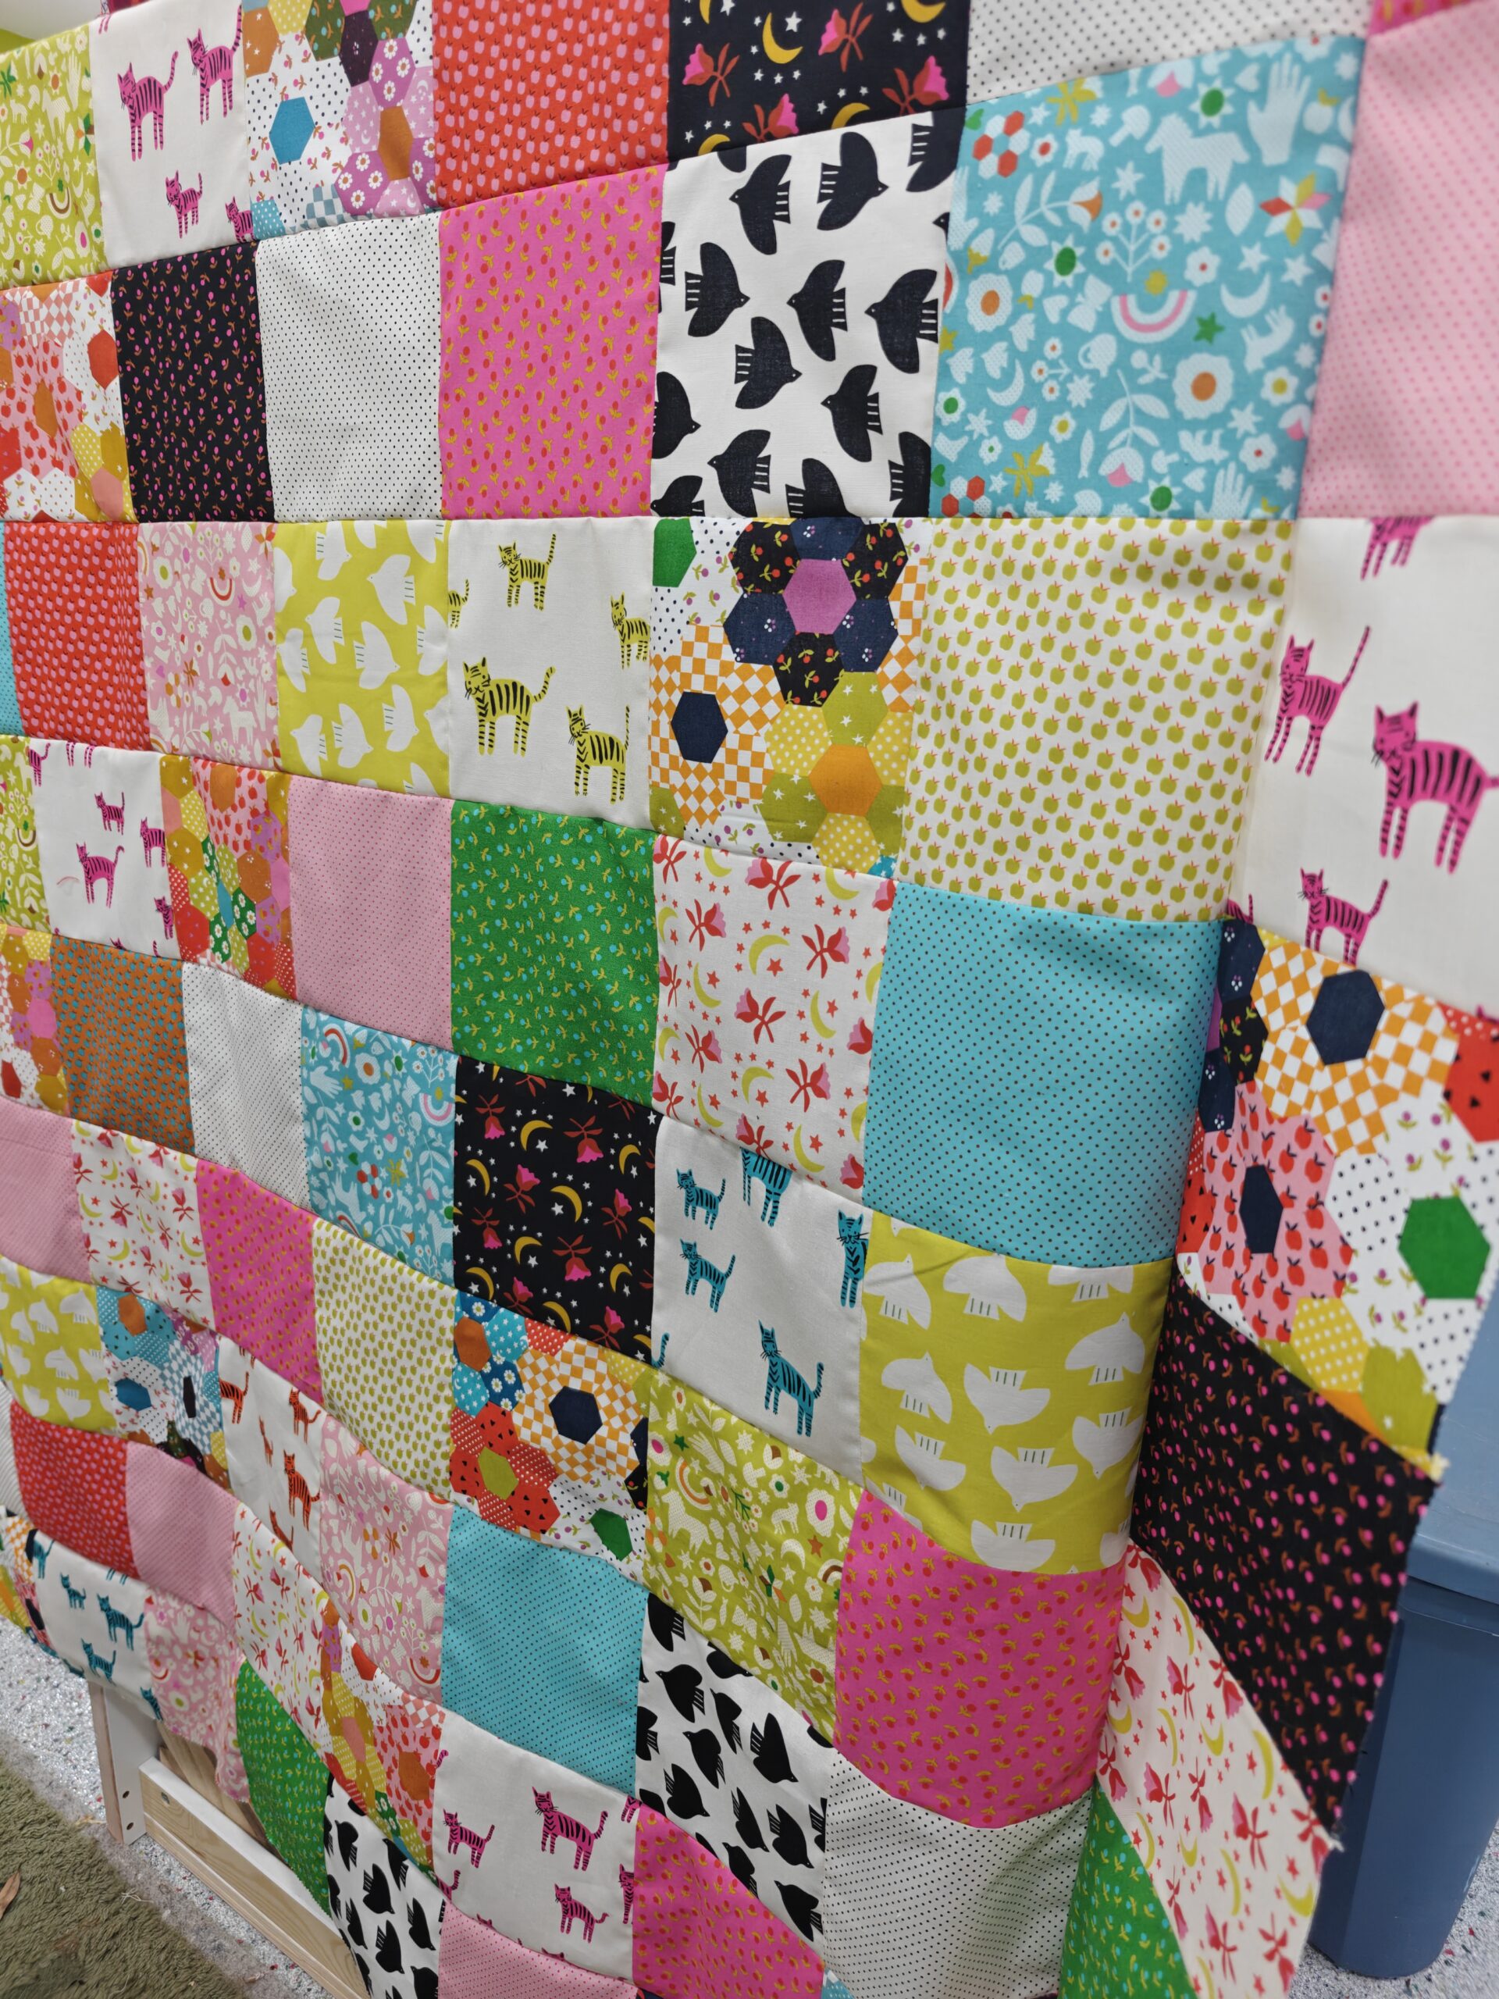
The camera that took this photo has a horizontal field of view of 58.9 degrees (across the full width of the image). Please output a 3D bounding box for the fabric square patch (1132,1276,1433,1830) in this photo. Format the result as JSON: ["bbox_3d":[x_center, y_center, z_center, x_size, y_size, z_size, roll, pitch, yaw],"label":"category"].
[{"bbox_3d":[0.143,0.147,0.378,0.014,0.122,0.115,-1,20,-11],"label":"fabric square patch"}]

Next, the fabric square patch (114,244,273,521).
[{"bbox_3d":[-0.263,-0.286,0.626,0.114,0.115,0.010,12,20,33],"label":"fabric square patch"}]

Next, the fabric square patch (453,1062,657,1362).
[{"bbox_3d":[-0.089,0.091,0.587,0.115,0.116,0.011,10,16,32],"label":"fabric square patch"}]

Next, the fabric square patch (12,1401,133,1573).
[{"bbox_3d":[-0.473,0.342,0.930,0.115,0.119,0.014,15,22,22],"label":"fabric square patch"}]

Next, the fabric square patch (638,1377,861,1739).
[{"bbox_3d":[-0.004,0.234,0.572,0.115,0.117,0.010,15,19,38],"label":"fabric square patch"}]

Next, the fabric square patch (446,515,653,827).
[{"bbox_3d":[-0.082,-0.131,0.531,0.114,0.116,0.010,12,18,35],"label":"fabric square patch"}]

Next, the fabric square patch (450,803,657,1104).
[{"bbox_3d":[-0.084,-0.019,0.556,0.115,0.117,0.010,11,18,33],"label":"fabric square patch"}]

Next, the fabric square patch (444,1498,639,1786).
[{"bbox_3d":[-0.100,0.312,0.637,0.115,0.115,0.014,11,15,27],"label":"fabric square patch"}]

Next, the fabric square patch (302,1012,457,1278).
[{"bbox_3d":[-0.181,0.069,0.646,0.113,0.117,0.010,12,17,35],"label":"fabric square patch"}]

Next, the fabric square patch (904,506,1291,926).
[{"bbox_3d":[0.097,-0.087,0.401,0.114,0.115,0.013,12,9,37],"label":"fabric square patch"}]

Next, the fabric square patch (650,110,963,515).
[{"bbox_3d":[0.015,-0.225,0.449,0.116,0.117,0.010,14,18,34],"label":"fabric square patch"}]

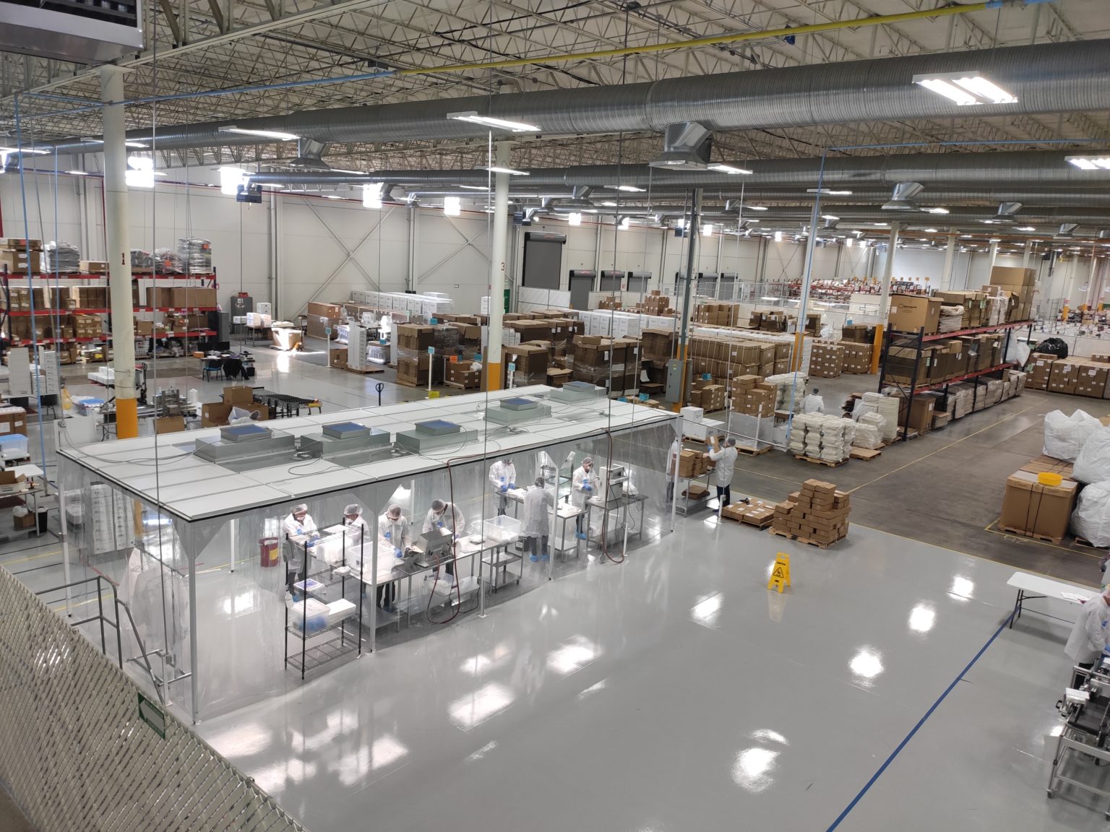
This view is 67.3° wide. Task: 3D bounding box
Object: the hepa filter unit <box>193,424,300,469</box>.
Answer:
[{"bbox_3d":[-4.317,0.348,11.666,0.610,0.340,1.220,13,15,39],"label":"hepa filter unit"}]

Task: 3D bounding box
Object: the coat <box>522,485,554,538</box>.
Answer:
[{"bbox_3d":[-0.287,1.681,15.045,0.530,0.970,0.420,6,12,9],"label":"coat"}]

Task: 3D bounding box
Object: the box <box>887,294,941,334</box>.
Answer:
[{"bbox_3d":[11.682,-3.306,27.126,1.140,1.120,1.220,14,16,39],"label":"box"}]

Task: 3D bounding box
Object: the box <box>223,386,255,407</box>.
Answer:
[{"bbox_3d":[-8.578,-0.556,22.545,0.600,0.430,0.470,-7,16,-41],"label":"box"}]

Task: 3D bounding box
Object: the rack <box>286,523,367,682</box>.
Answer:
[{"bbox_3d":[-2.970,2.339,10.801,0.380,1.840,0.910,13,15,39],"label":"rack"}]

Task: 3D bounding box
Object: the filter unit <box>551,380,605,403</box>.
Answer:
[{"bbox_3d":[0.470,-0.495,17.103,0.570,0.310,1.180,13,15,39],"label":"filter unit"}]

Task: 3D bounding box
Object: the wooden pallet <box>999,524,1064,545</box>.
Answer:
[{"bbox_3d":[10.617,2.503,18.429,1.190,0.130,1.020,13,15,39],"label":"wooden pallet"}]

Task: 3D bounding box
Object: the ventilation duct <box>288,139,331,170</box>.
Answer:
[{"bbox_3d":[-5.272,-5.623,17.847,0.760,0.620,0.680,14,16,39],"label":"ventilation duct"}]

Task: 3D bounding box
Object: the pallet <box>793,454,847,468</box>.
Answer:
[{"bbox_3d":[7.627,1.173,23.744,1.250,0.140,1.120,14,16,39],"label":"pallet"}]

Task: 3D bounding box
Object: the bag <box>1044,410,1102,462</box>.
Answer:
[{"bbox_3d":[12.619,0.480,20.218,1.080,1.040,1.080,13,15,39],"label":"bag"}]

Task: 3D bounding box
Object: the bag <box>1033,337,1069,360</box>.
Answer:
[{"bbox_3d":[24.951,-3.449,41.893,1.400,0.980,1.200,14,16,39],"label":"bag"}]

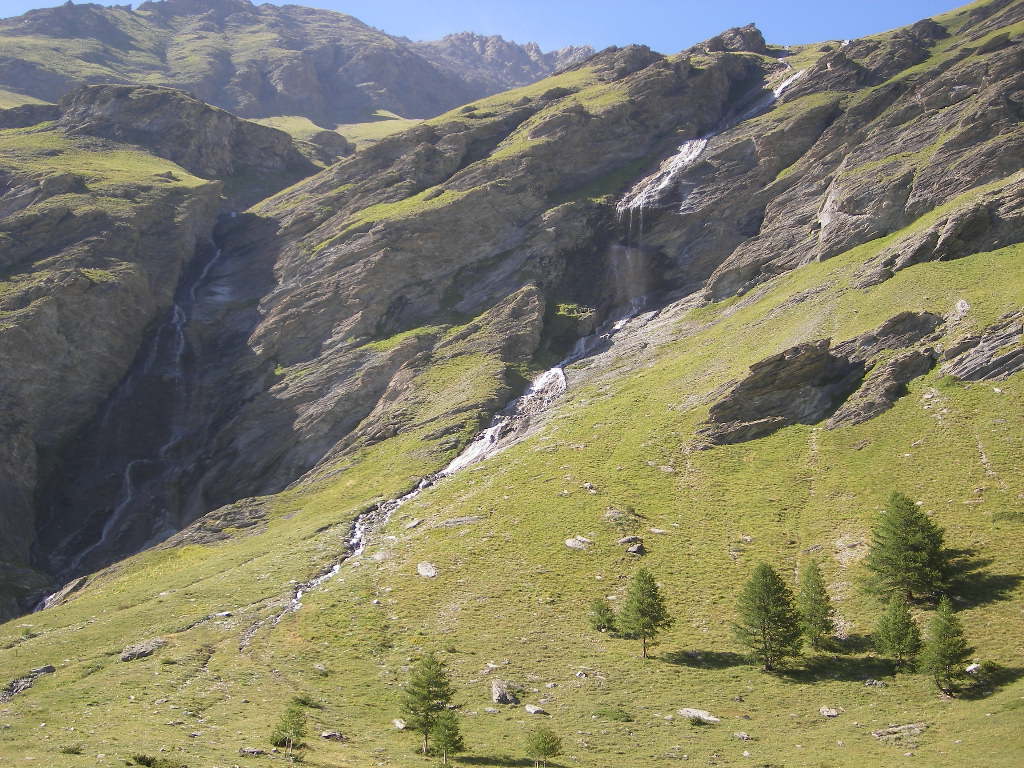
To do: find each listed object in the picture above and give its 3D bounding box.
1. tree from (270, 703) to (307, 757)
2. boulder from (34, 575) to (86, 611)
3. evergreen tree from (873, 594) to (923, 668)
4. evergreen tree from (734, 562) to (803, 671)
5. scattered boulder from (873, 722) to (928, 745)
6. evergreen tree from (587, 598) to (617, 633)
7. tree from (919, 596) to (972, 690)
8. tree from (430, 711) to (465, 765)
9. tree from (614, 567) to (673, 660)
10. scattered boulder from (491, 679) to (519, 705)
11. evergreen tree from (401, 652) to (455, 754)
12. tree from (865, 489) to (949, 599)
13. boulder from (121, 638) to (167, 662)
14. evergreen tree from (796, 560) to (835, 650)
[{"bbox_3d":[-14.648,22.677,95.000,2.290,3.470,2.290,0,-9,0],"label":"tree"},{"bbox_3d":[-44.035,20.524,142.000,4.700,3.100,3.500,0,-9,0],"label":"boulder"},{"bbox_3d":[26.330,17.010,99.000,3.310,5.260,3.310,0,-6,0],"label":"evergreen tree"},{"bbox_3d":[17.520,15.910,99.000,4.510,7.440,4.510,0,-6,0],"label":"evergreen tree"},{"bbox_3d":[26.266,23.630,98.000,3.790,1.340,2.300,0,-9,0],"label":"scattered boulder"},{"bbox_3d":[6.670,17.250,108.000,2.170,2.530,2.170,0,-6,0],"label":"evergreen tree"},{"bbox_3d":[32.973,19.807,110.000,3.830,7.360,3.830,0,-9,0],"label":"tree"},{"bbox_3d":[-4.094,22.437,92.000,2.090,3.430,2.090,0,-9,0],"label":"tree"},{"bbox_3d":[9.390,16.150,102.000,3.960,6.330,3.960,0,-6,0],"label":"tree"},{"bbox_3d":[-0.470,19.300,91.000,1.880,1.440,1.700,0,-6,0],"label":"scattered boulder"},{"bbox_3d":[-5.538,20.940,95.000,3.430,6.690,3.430,0,-9,0],"label":"evergreen tree"},{"bbox_3d":[34.477,14.238,127.000,6.970,9.810,6.970,0,-9,0],"label":"tree"},{"bbox_3d":[-28.980,20.960,114.000,3.620,1.660,2.350,0,-6,0],"label":"boulder"},{"bbox_3d":[21.850,15.890,104.000,2.640,6.460,2.640,0,-6,0],"label":"evergreen tree"}]

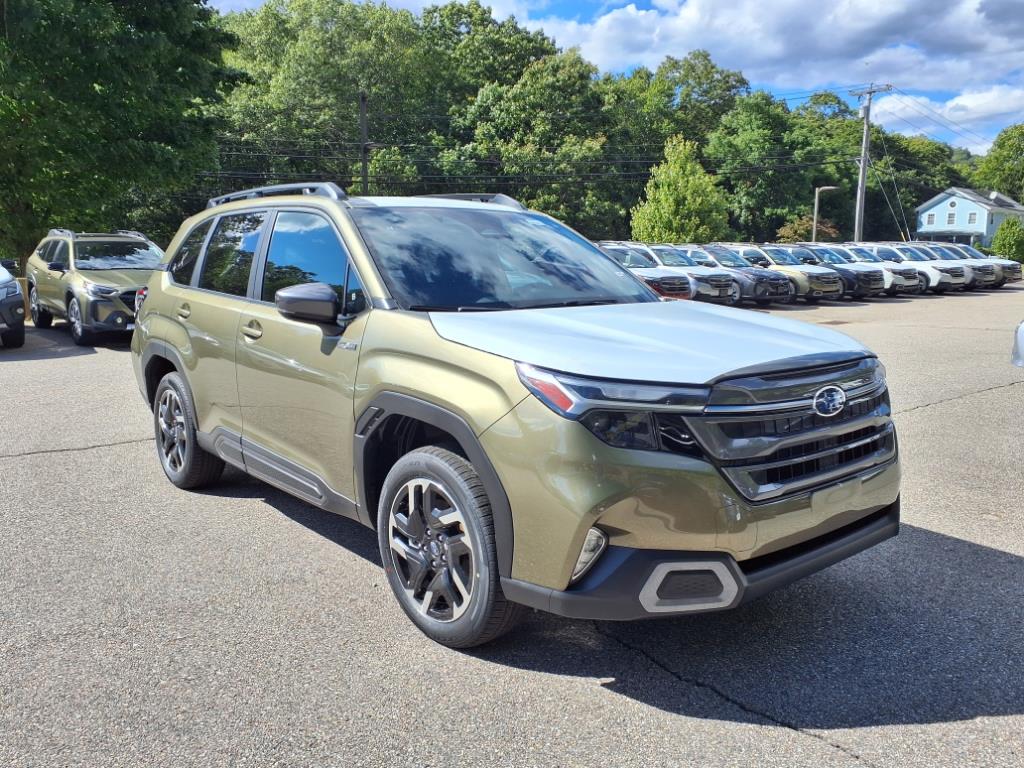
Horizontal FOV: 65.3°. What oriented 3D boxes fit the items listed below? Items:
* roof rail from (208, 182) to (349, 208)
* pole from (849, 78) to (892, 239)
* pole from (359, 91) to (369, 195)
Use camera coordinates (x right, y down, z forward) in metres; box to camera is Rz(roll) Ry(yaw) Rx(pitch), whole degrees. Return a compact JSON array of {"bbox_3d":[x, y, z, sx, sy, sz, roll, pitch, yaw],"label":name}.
[{"bbox_3d":[-1.305,-0.980,4.261,0.090,0.130,1.700,-7,11,-40],"label":"roof rail"},{"bbox_3d":[18.366,-10.297,41.727,0.400,10.360,2.400,-8,11,-44],"label":"pole"},{"bbox_3d":[-8.149,-10.787,44.755,0.320,10.760,0.320,-7,11,-40],"label":"pole"}]

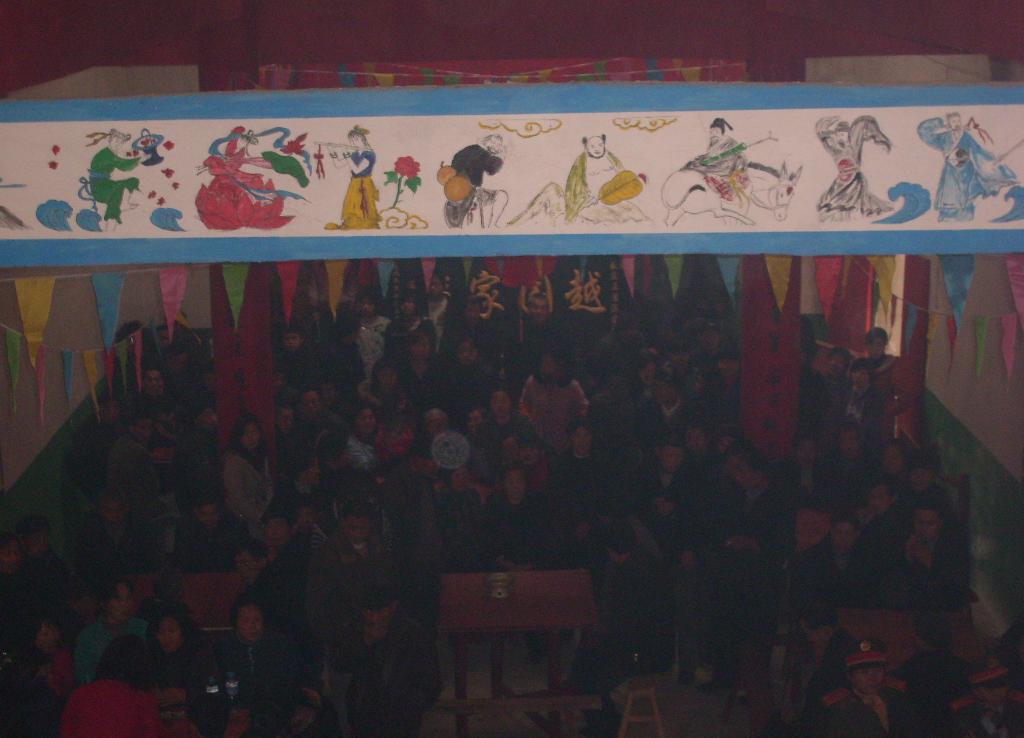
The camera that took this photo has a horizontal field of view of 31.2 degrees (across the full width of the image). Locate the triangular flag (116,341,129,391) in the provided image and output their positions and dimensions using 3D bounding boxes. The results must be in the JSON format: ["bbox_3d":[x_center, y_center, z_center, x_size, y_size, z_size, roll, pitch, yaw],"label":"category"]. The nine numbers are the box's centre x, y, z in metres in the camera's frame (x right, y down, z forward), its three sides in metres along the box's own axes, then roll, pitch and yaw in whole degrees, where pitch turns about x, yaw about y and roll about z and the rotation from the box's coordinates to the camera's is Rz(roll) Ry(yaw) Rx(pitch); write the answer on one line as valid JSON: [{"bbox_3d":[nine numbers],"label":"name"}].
[{"bbox_3d":[-1.813,0.002,8.550,0.020,0.300,0.215,-2,14,-3],"label":"triangular flag"}]

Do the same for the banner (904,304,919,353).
[{"bbox_3d":[2.171,-0.210,9.990,0.020,0.300,0.215,-1,14,0],"label":"banner"}]

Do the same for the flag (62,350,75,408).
[{"bbox_3d":[-1.741,0.073,7.200,0.020,0.300,0.215,-2,14,-3],"label":"flag"}]

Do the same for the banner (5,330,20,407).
[{"bbox_3d":[-1.711,0.012,6.300,0.020,0.300,0.215,-2,14,-3],"label":"banner"}]

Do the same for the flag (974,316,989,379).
[{"bbox_3d":[2.204,-0.096,8.610,0.020,0.300,0.215,-1,14,0],"label":"flag"}]

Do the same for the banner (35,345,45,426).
[{"bbox_3d":[-1.732,0.061,6.750,0.020,0.300,0.215,-2,14,-3],"label":"banner"}]

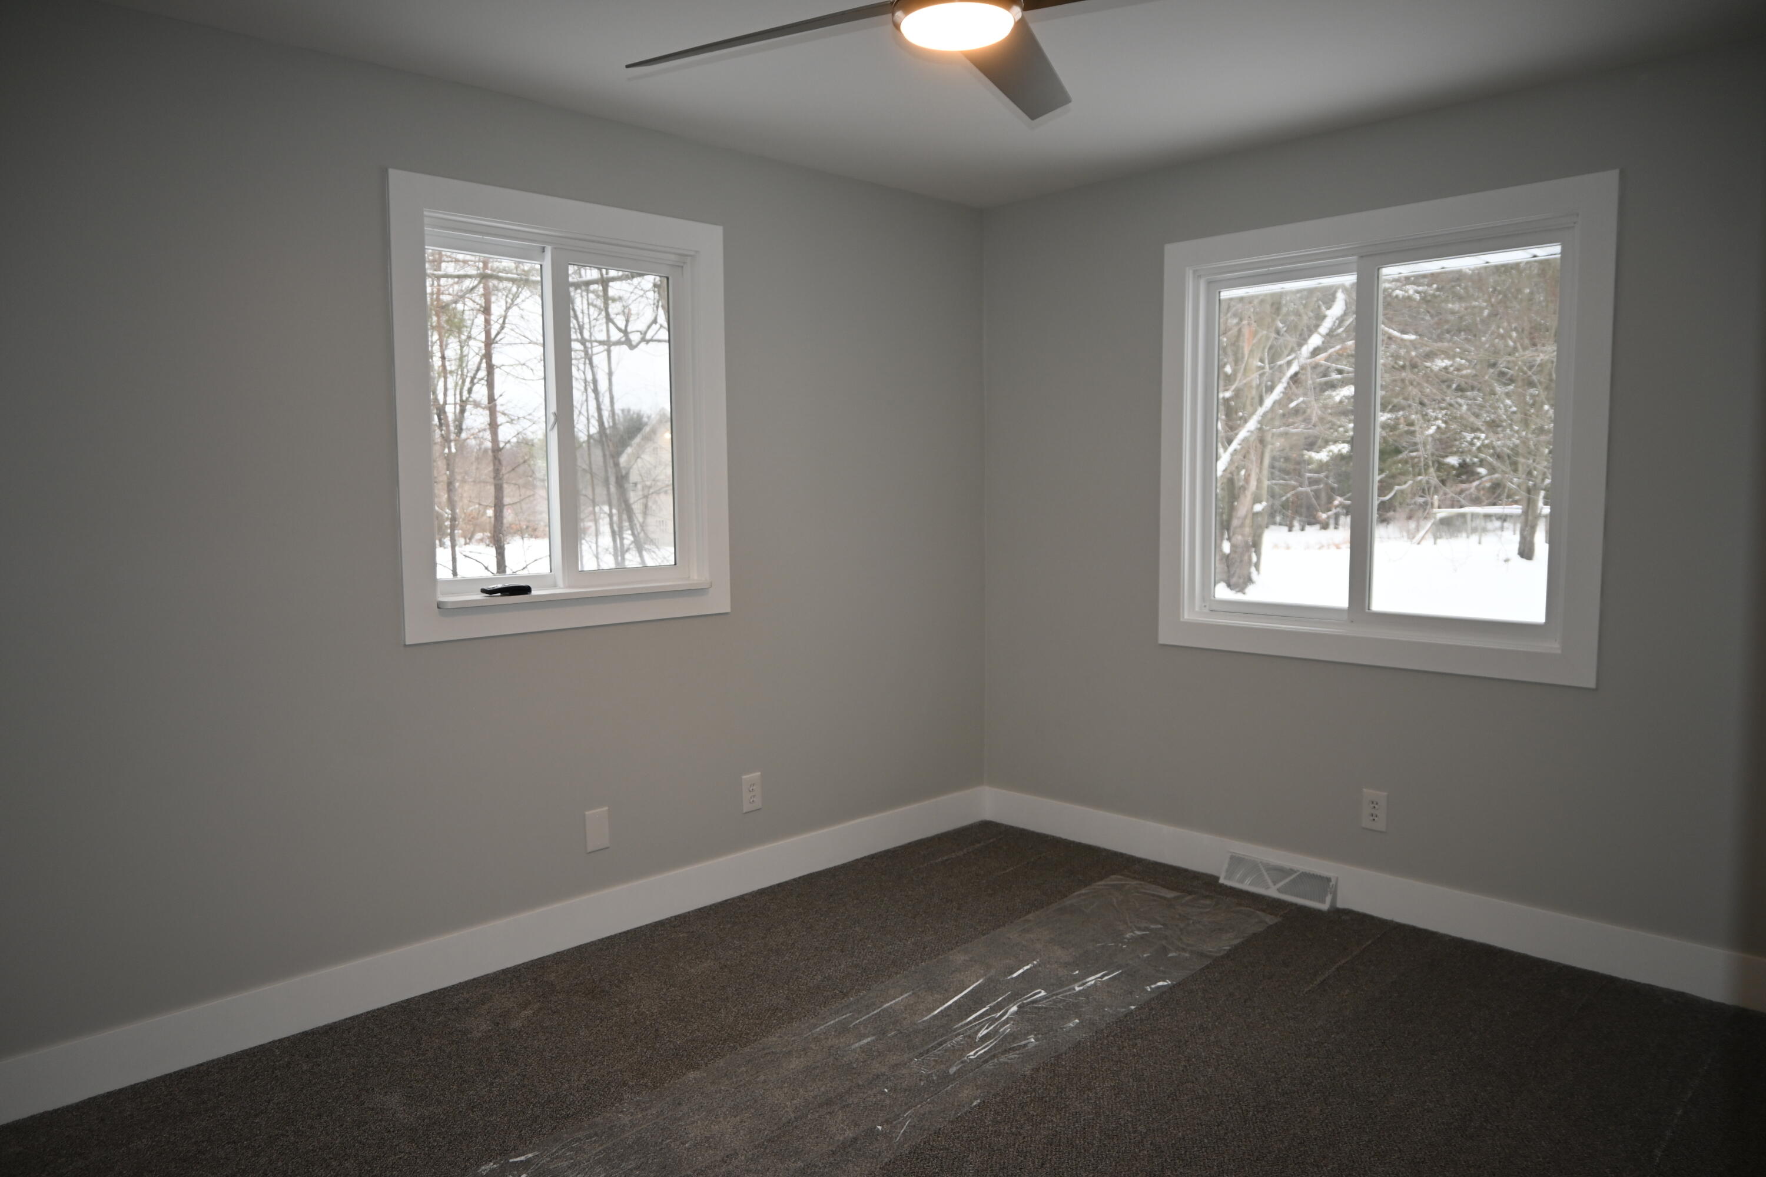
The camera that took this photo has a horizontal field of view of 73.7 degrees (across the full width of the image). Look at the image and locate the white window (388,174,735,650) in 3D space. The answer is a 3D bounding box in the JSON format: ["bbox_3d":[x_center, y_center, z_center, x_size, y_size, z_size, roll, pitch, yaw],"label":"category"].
[{"bbox_3d":[-0.878,-0.492,3.398,1.051,1.215,0.050,-5,7,-45],"label":"white window"}]

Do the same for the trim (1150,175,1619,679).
[{"bbox_3d":[1.472,-0.452,3.630,0.090,1.369,1.353,-5,7,-45],"label":"trim"}]

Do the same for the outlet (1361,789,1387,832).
[{"bbox_3d":[1.520,0.688,3.638,0.008,0.121,0.075,-5,7,-45],"label":"outlet"}]

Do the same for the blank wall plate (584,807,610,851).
[{"bbox_3d":[-0.850,0.721,3.509,0.075,0.122,0.008,-5,7,-45],"label":"blank wall plate"}]

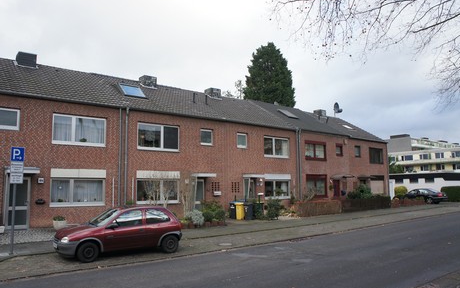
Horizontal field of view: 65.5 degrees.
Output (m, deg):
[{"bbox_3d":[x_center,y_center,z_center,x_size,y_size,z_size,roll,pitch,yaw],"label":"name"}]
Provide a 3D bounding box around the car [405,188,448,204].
[{"bbox_3d":[17.780,4.870,33.600,1.760,1.430,4.550,5,-7,-38],"label":"car"}]

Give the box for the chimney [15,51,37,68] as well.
[{"bbox_3d":[-11.713,-4.654,20.569,0.950,0.800,1.200,5,-8,-37],"label":"chimney"}]

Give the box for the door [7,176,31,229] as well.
[{"bbox_3d":[-8.802,2.466,14.762,0.920,2.130,0.100,5,-7,-38],"label":"door"}]

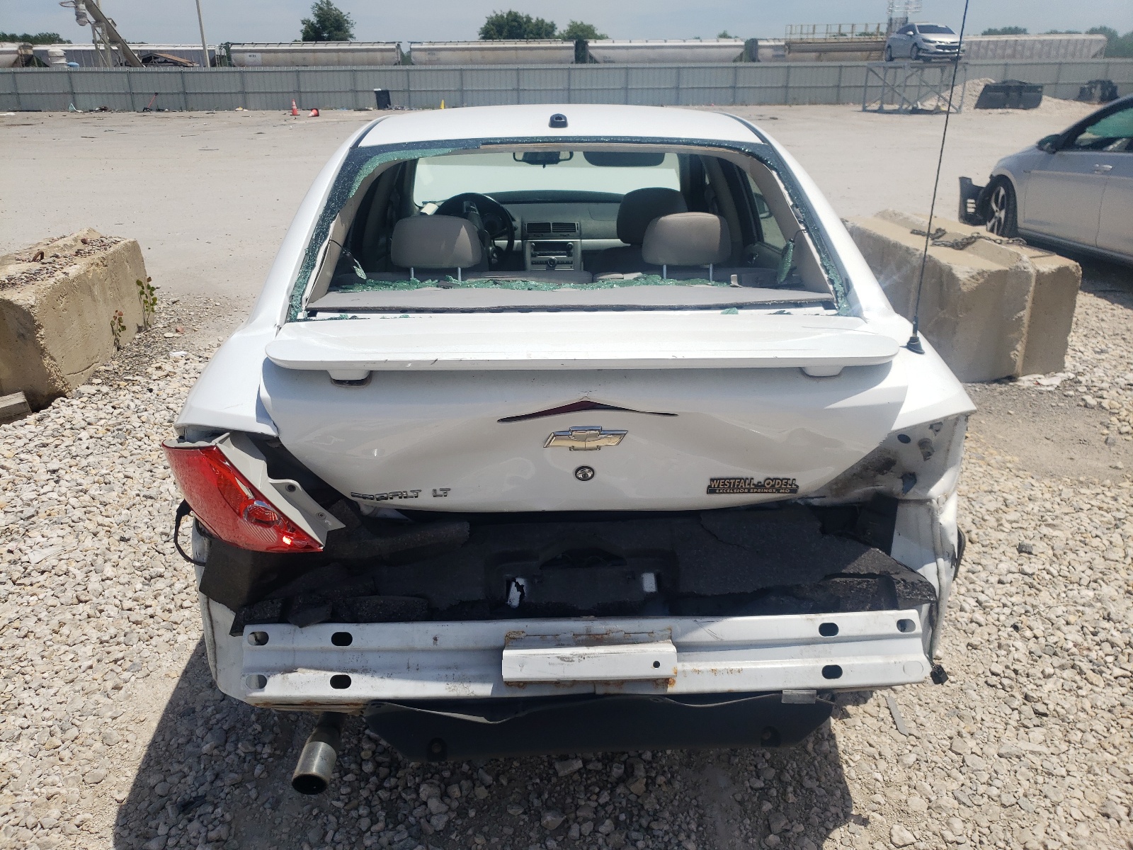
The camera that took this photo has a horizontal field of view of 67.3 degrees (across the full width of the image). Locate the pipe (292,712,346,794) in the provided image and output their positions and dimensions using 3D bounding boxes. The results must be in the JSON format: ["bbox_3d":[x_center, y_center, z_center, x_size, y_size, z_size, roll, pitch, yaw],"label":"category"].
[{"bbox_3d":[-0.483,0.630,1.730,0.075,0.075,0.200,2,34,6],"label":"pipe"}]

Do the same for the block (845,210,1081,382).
[{"bbox_3d":[2.357,-0.888,5.439,0.610,0.640,1.870,-2,22,-3],"label":"block"}]

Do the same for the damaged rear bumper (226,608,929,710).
[{"bbox_3d":[0.040,0.447,1.677,1.320,0.160,0.100,-1,22,-1],"label":"damaged rear bumper"}]

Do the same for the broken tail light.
[{"bbox_3d":[-0.604,0.138,1.665,0.300,0.215,0.190,6,22,15],"label":"broken tail light"}]

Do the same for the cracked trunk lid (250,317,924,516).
[{"bbox_3d":[0.035,-0.038,1.813,1.280,0.380,0.420,-1,22,-1],"label":"cracked trunk lid"}]

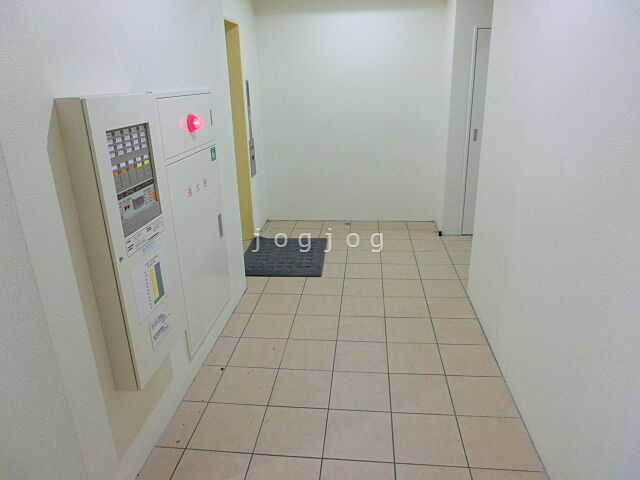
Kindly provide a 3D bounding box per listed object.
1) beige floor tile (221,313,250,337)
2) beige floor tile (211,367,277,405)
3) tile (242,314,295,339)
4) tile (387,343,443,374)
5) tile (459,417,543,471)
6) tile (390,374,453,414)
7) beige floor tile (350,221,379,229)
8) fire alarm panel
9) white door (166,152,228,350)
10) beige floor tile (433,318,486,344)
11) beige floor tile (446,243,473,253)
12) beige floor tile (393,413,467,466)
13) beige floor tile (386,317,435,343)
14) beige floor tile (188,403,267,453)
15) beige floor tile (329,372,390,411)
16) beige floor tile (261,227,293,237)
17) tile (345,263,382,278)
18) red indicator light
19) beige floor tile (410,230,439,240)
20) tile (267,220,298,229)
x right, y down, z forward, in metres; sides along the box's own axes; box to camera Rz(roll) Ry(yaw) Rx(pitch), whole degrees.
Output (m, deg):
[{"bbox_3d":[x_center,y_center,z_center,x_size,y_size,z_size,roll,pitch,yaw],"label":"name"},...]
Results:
[{"bbox_3d":[-0.564,0.571,2.969,0.152,0.012,0.300,0,20,6],"label":"beige floor tile"},{"bbox_3d":[-0.392,0.777,2.362,0.299,0.010,0.299,0,20,6],"label":"beige floor tile"},{"bbox_3d":[-0.329,0.562,2.900,0.296,0.010,0.296,0,20,6],"label":"tile"},{"bbox_3d":[0.535,0.674,2.529,0.298,0.010,0.298,0,20,6],"label":"tile"},{"bbox_3d":[0.783,0.893,1.958,0.300,0.010,0.300,1,20,6],"label":"tile"},{"bbox_3d":[0.504,0.775,2.244,0.296,0.010,0.296,0,20,6],"label":"tile"},{"bbox_3d":[0.484,-0.155,4.796,0.296,0.010,0.296,0,20,6],"label":"beige floor tile"},{"bbox_3d":[-0.718,-0.001,1.716,0.103,1.061,0.429,0,20,6],"label":"fire alarm panel"},{"bbox_3d":[-0.668,0.031,2.529,0.030,1.028,0.713,0,20,6],"label":"white door"},{"bbox_3d":[0.861,0.572,2.775,0.291,0.010,0.297,0,20,6],"label":"beige floor tile"},{"bbox_3d":[1.313,0.060,4.145,0.290,0.010,0.298,0,20,6],"label":"beige floor tile"},{"bbox_3d":[0.473,0.879,1.964,0.296,0.010,0.296,0,20,6],"label":"beige floor tile"},{"bbox_3d":[0.566,0.570,2.807,0.297,0.010,0.297,0,20,6],"label":"beige floor tile"},{"bbox_3d":[-0.426,0.882,2.086,0.300,0.010,0.300,1,20,6],"label":"beige floor tile"},{"bbox_3d":[0.209,0.785,2.310,0.300,0.012,0.300,0,20,6],"label":"beige floor tile"},{"bbox_3d":[-0.442,-0.061,4.614,0.298,0.010,0.298,1,20,6],"label":"beige floor tile"},{"bbox_3d":[0.361,0.260,3.682,0.298,0.010,0.298,0,20,6],"label":"tile"},{"bbox_3d":[-0.635,-0.603,2.291,0.062,0.087,0.087,0,20,6],"label":"red indicator light"},{"bbox_3d":[1.062,-0.045,4.513,0.300,0.010,0.300,1,20,6],"label":"beige floor tile"},{"bbox_3d":[-0.440,-0.163,4.959,0.300,0.010,0.300,1,20,6],"label":"tile"}]

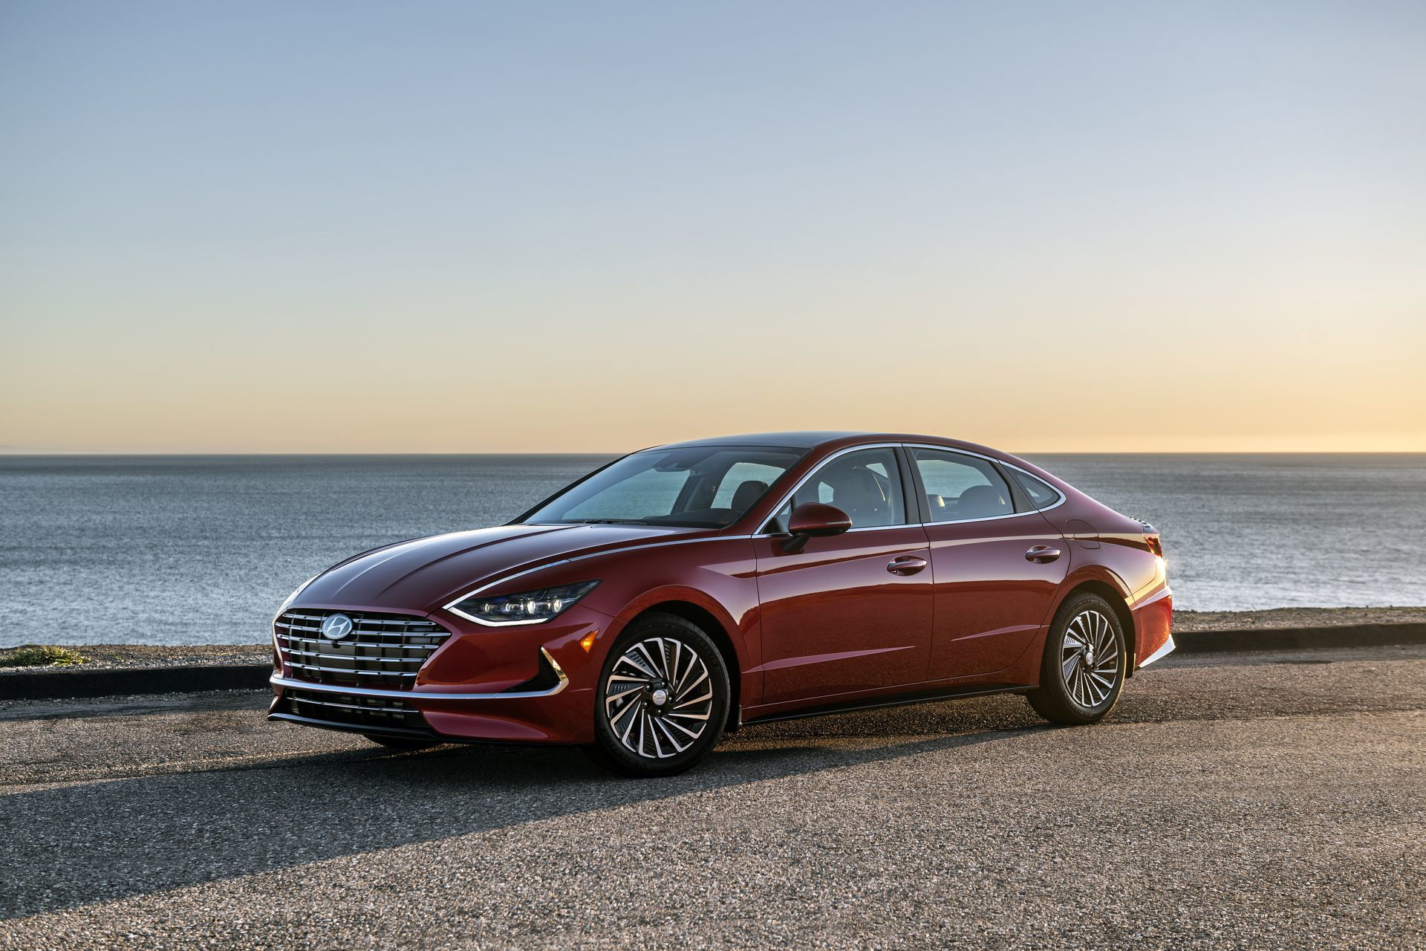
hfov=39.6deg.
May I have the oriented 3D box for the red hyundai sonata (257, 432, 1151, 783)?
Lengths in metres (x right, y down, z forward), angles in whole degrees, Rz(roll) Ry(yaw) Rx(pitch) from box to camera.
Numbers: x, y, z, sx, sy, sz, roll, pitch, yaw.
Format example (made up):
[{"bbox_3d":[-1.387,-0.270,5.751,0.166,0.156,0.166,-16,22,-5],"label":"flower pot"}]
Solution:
[{"bbox_3d":[0.262,0.513,9.450,4.900,1.445,1.870,0,-1,-44],"label":"red hyundai sonata"}]

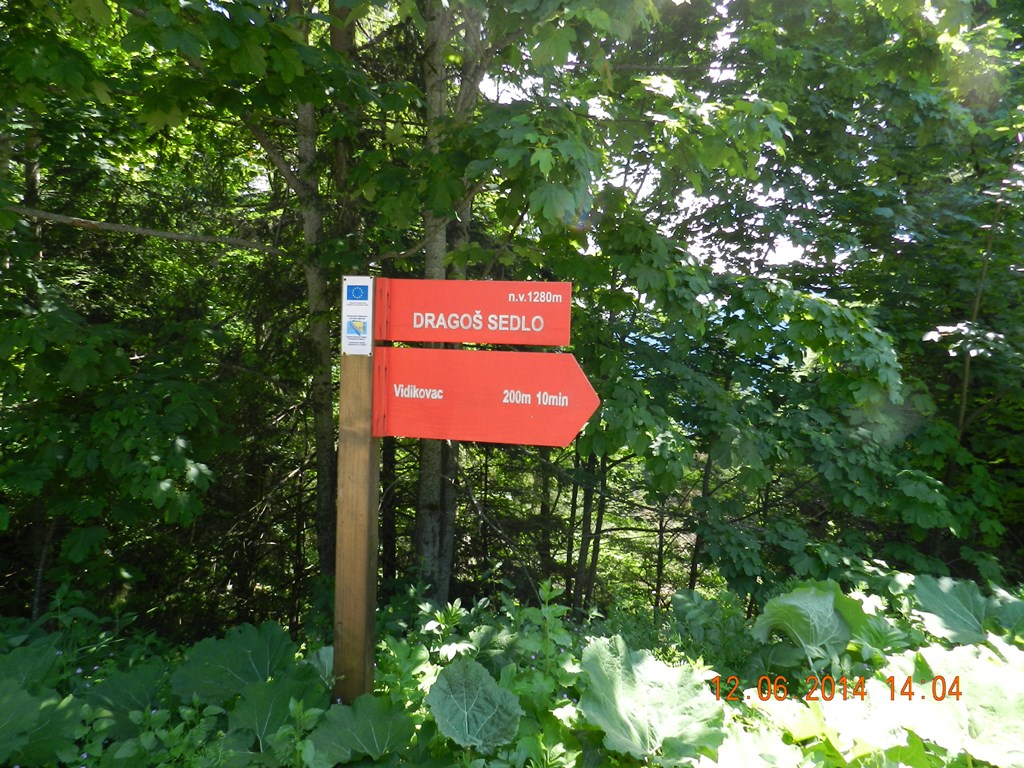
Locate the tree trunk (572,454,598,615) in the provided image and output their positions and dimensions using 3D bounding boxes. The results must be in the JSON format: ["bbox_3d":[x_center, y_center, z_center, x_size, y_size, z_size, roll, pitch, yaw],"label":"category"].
[{"bbox_3d":[0.562,1.150,5.200,0.060,1.220,0.060,6,3,0],"label":"tree trunk"}]

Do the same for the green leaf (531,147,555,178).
[{"bbox_3d":[0.121,-0.879,2.700,0.090,0.120,0.040,2,-17,0],"label":"green leaf"}]

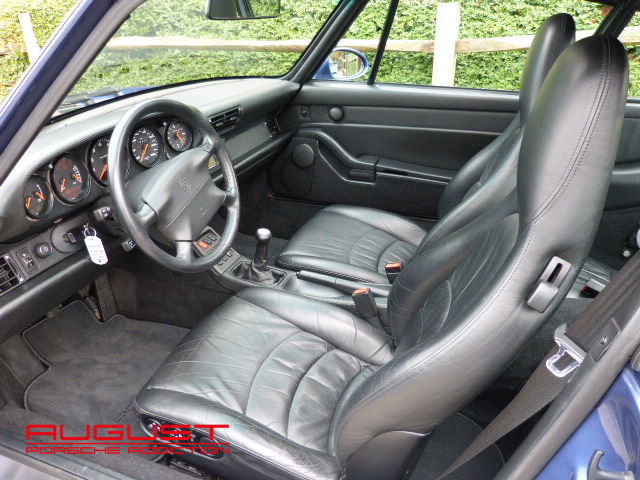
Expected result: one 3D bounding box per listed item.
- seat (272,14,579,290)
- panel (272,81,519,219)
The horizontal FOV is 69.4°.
[{"bbox_3d":[0.314,-0.259,1.573,0.850,0.910,0.510,9,29,20],"label":"seat"},{"bbox_3d":[0.282,-0.363,1.923,1.120,0.560,0.130,9,29,20],"label":"panel"}]

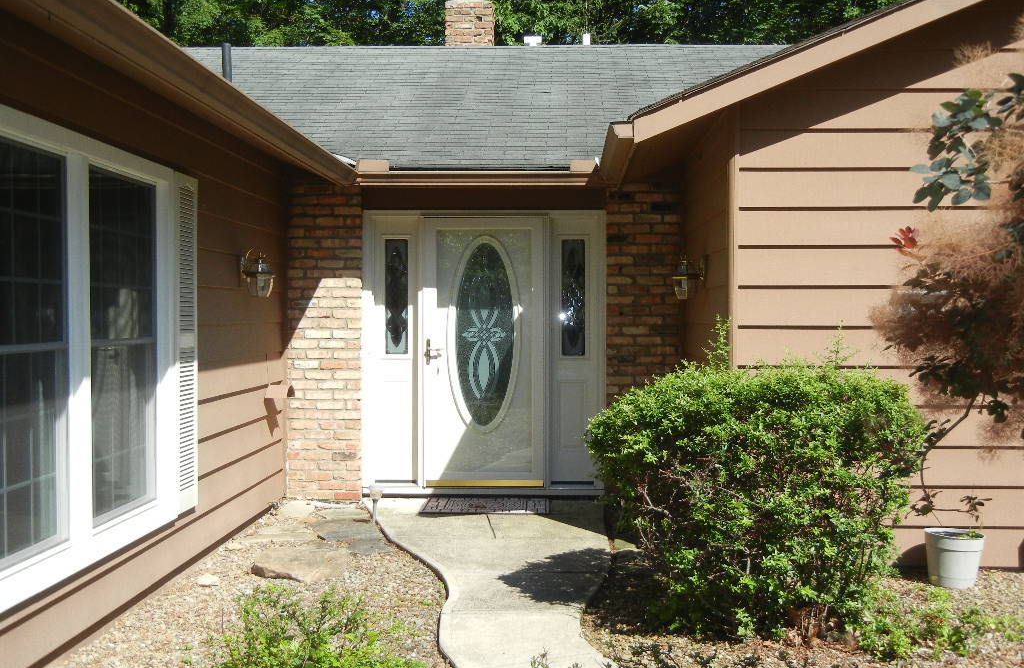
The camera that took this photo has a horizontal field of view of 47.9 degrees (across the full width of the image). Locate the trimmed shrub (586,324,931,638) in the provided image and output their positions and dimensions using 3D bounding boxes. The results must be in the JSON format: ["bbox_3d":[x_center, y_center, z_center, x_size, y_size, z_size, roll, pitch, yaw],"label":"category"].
[{"bbox_3d":[1.091,0.654,5.150,1.480,1.340,1.250,0,1,2],"label":"trimmed shrub"}]

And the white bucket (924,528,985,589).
[{"bbox_3d":[2.268,1.157,5.920,0.305,0.270,0.305,3,1,2],"label":"white bucket"}]

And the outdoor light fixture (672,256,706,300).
[{"bbox_3d":[1.123,-0.366,7.313,0.205,0.305,0.175,0,1,2],"label":"outdoor light fixture"}]

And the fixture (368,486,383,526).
[{"bbox_3d":[-0.893,1.119,7.550,0.090,0.250,0.090,0,1,2],"label":"fixture"}]

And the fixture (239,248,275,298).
[{"bbox_3d":[-1.592,-0.377,7.248,0.200,0.315,0.175,0,1,2],"label":"fixture"}]

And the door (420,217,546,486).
[{"bbox_3d":[-0.209,0.129,8.480,0.925,1.985,0.080,0,1,2],"label":"door"}]

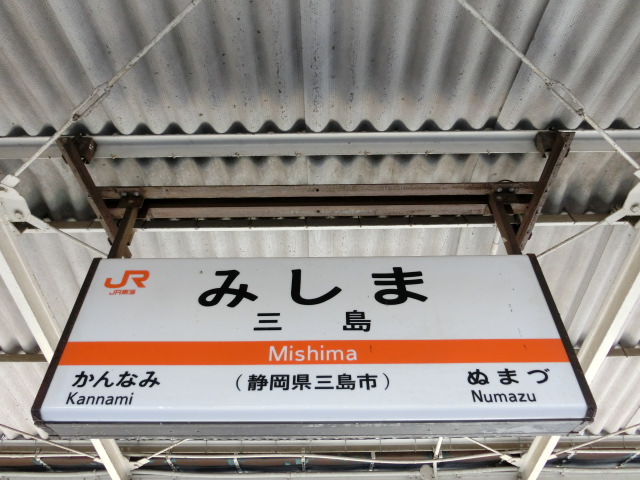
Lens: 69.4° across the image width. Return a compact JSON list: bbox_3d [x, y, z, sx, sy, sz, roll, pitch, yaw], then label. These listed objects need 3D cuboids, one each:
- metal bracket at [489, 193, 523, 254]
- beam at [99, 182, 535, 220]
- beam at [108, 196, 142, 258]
[{"bbox_3d":[0.769,-0.042,1.910,0.052,0.380,0.060,-1,-41,0],"label":"metal bracket"},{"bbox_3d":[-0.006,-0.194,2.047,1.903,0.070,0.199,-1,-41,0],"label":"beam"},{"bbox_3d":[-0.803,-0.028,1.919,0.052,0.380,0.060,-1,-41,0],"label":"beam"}]

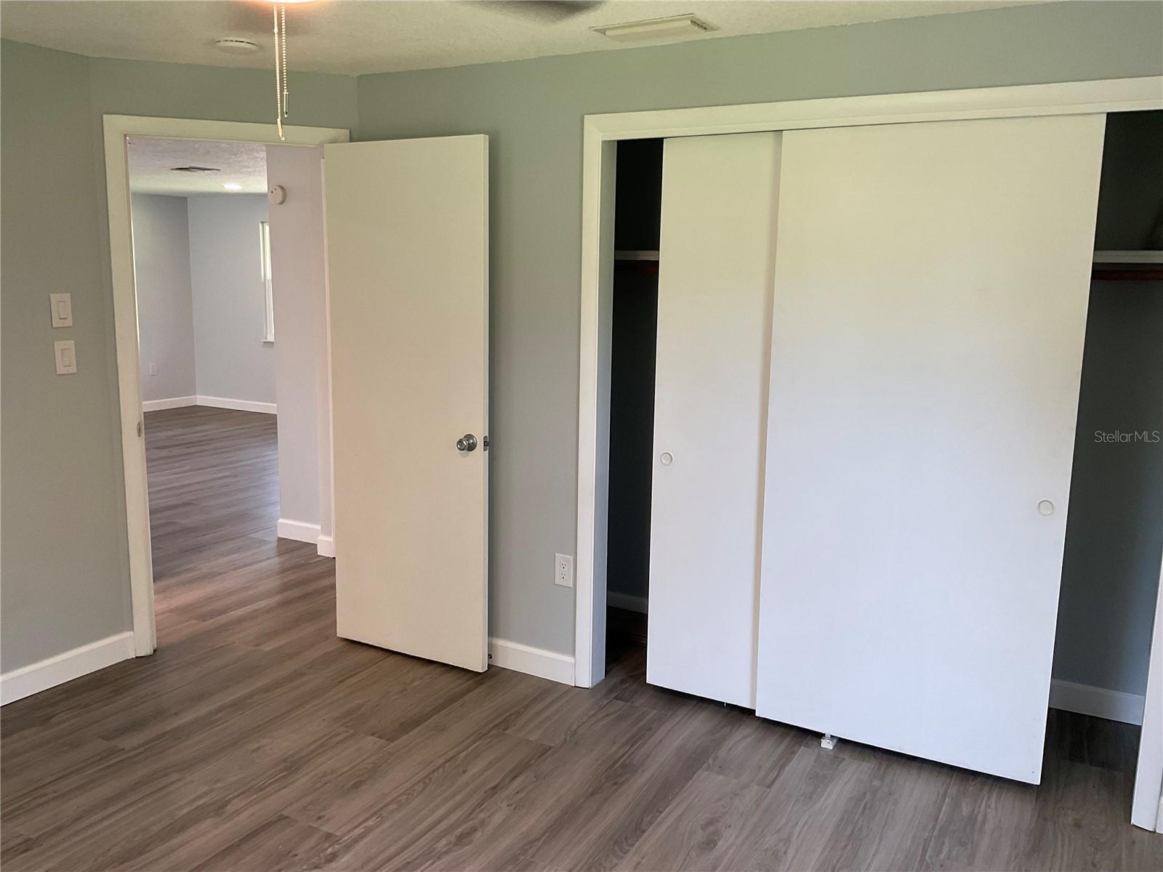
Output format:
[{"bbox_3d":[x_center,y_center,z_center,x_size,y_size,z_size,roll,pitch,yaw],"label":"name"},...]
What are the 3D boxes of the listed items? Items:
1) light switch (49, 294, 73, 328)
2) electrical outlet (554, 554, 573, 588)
[{"bbox_3d":[-1.895,-0.458,3.554,0.012,0.118,0.074,6,11,29],"label":"light switch"},{"bbox_3d":[-0.067,0.514,3.713,0.074,0.120,0.011,6,11,28],"label":"electrical outlet"}]

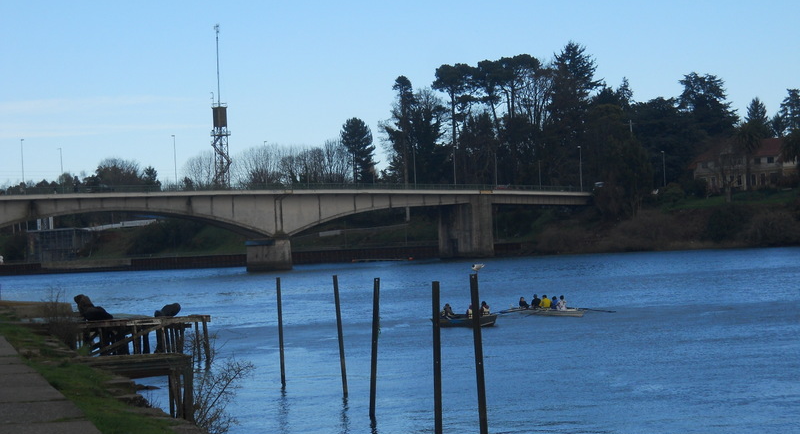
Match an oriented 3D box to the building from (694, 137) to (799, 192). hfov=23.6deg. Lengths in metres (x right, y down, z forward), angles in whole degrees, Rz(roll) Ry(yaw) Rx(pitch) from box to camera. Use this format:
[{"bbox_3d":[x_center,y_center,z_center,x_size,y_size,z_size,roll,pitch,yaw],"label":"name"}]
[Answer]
[{"bbox_3d":[66.810,-9.987,372.000,17.500,10.600,11.000,-3,-1,27],"label":"building"}]

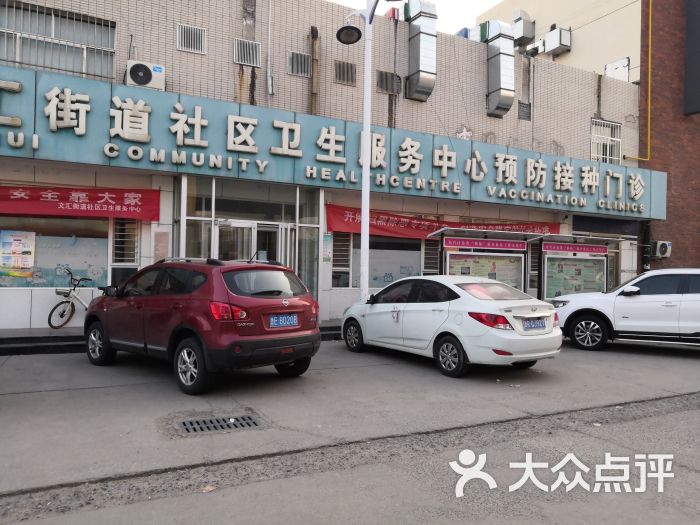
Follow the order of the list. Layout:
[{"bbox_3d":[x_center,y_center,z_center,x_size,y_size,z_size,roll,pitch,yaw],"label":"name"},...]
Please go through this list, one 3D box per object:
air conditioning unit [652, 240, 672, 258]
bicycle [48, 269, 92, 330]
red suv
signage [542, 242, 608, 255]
[{"bbox_3d":[10.844,-0.458,19.111,0.810,0.530,0.300,1,-1,-28],"label":"air conditioning unit"},{"bbox_3d":[-5.252,0.782,11.132,1.600,1.120,0.600,2,-1,-40],"label":"bicycle"},{"bbox_3d":[-2.354,0.797,8.116,4.330,1.610,1.840,0,-1,43],"label":"red suv"},{"bbox_3d":[6.214,-0.376,15.009,2.594,0.225,0.060,1,-1,-28],"label":"signage"}]

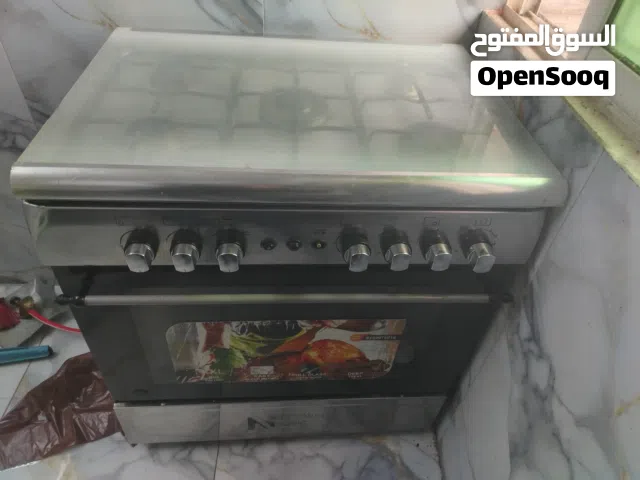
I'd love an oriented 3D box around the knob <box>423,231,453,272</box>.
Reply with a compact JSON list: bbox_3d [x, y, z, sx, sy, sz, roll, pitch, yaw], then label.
[{"bbox_3d":[0.203,0.027,0.764,0.045,0.044,0.046,1,33,-6],"label":"knob"}]

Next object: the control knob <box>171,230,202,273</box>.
[{"bbox_3d":[-0.216,0.025,0.721,0.045,0.044,0.046,1,33,-6],"label":"control knob"}]

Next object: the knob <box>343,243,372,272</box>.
[{"bbox_3d":[0.064,0.028,0.748,0.045,0.044,0.040,1,33,-6],"label":"knob"}]

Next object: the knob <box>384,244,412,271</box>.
[{"bbox_3d":[0.134,0.028,0.755,0.045,0.044,0.040,1,33,-6],"label":"knob"}]

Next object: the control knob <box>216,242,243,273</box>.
[{"bbox_3d":[-0.147,0.027,0.726,0.045,0.044,0.040,1,33,-6],"label":"control knob"}]

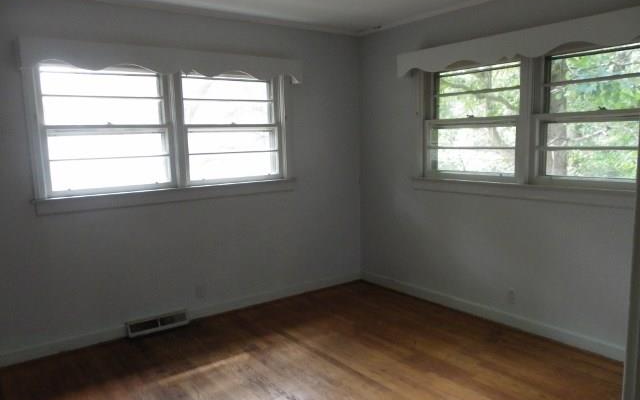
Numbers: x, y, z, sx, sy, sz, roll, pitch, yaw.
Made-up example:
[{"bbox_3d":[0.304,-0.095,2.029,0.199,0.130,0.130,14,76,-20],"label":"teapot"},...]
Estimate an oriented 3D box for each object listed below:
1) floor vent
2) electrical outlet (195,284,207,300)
[{"bbox_3d":[-1.226,0.942,3.693,0.460,0.118,0.055,-6,9,-36],"label":"floor vent"},{"bbox_3d":[-0.963,0.751,3.890,0.075,0.120,0.012,-6,9,-36],"label":"electrical outlet"}]

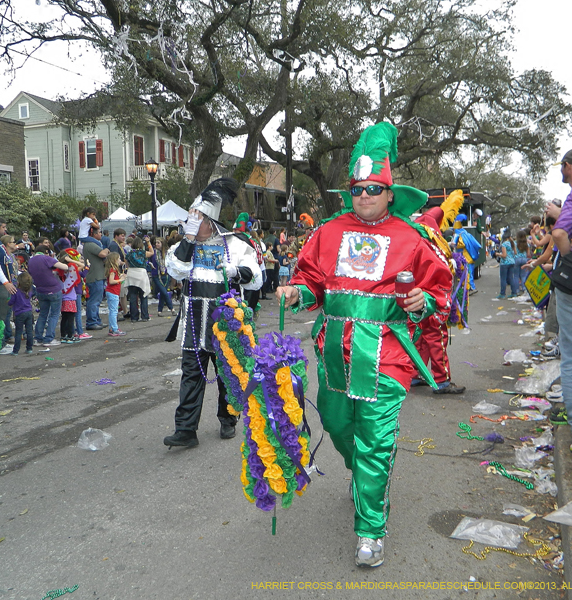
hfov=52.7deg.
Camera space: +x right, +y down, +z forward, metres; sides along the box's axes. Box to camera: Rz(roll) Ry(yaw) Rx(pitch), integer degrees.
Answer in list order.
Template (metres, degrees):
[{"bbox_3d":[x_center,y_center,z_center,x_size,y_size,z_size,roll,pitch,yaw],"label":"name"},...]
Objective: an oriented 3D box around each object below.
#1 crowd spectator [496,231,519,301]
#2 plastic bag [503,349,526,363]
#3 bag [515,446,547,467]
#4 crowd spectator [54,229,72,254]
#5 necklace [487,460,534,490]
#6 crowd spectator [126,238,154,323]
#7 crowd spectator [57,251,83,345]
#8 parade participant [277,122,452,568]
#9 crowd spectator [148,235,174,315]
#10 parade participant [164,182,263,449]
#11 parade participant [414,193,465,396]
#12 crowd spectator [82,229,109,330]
[{"bbox_3d":[5.427,-0.894,14.082,0.380,1.661,0.480,5,8,41],"label":"crowd spectator"},{"bbox_3d":[2.740,0.666,6.984,0.290,0.130,0.230,2,6,22],"label":"plastic bag"},{"bbox_3d":[1.614,1.043,3.814,0.200,0.080,0.170,0,6,6],"label":"bag"},{"bbox_3d":[-5.385,-0.912,14.089,0.360,1.650,0.480,2,7,20],"label":"crowd spectator"},{"bbox_3d":[1.361,1.049,3.495,0.110,0.020,0.400,-3,6,-14],"label":"necklace"},{"bbox_3d":[-2.779,-0.408,11.003,0.520,1.593,0.360,2,7,21],"label":"crowd spectator"},{"bbox_3d":[-3.237,-0.059,8.643,0.380,1.360,0.420,-4,7,-37],"label":"crowd spectator"},{"bbox_3d":[0.369,0.173,2.575,0.740,1.870,0.660,1,6,14],"label":"parade participant"},{"bbox_3d":[-2.587,-0.501,11.905,0.460,1.610,0.420,0,5,0],"label":"crowd spectator"},{"bbox_3d":[-0.542,0.086,4.131,0.680,1.880,0.550,1,6,22],"label":"parade participant"},{"bbox_3d":[1.398,-0.077,5.379,0.600,1.870,0.620,-2,6,-13],"label":"parade participant"},{"bbox_3d":[-3.313,-0.378,10.041,0.380,1.749,0.520,-2,6,-13],"label":"crowd spectator"}]

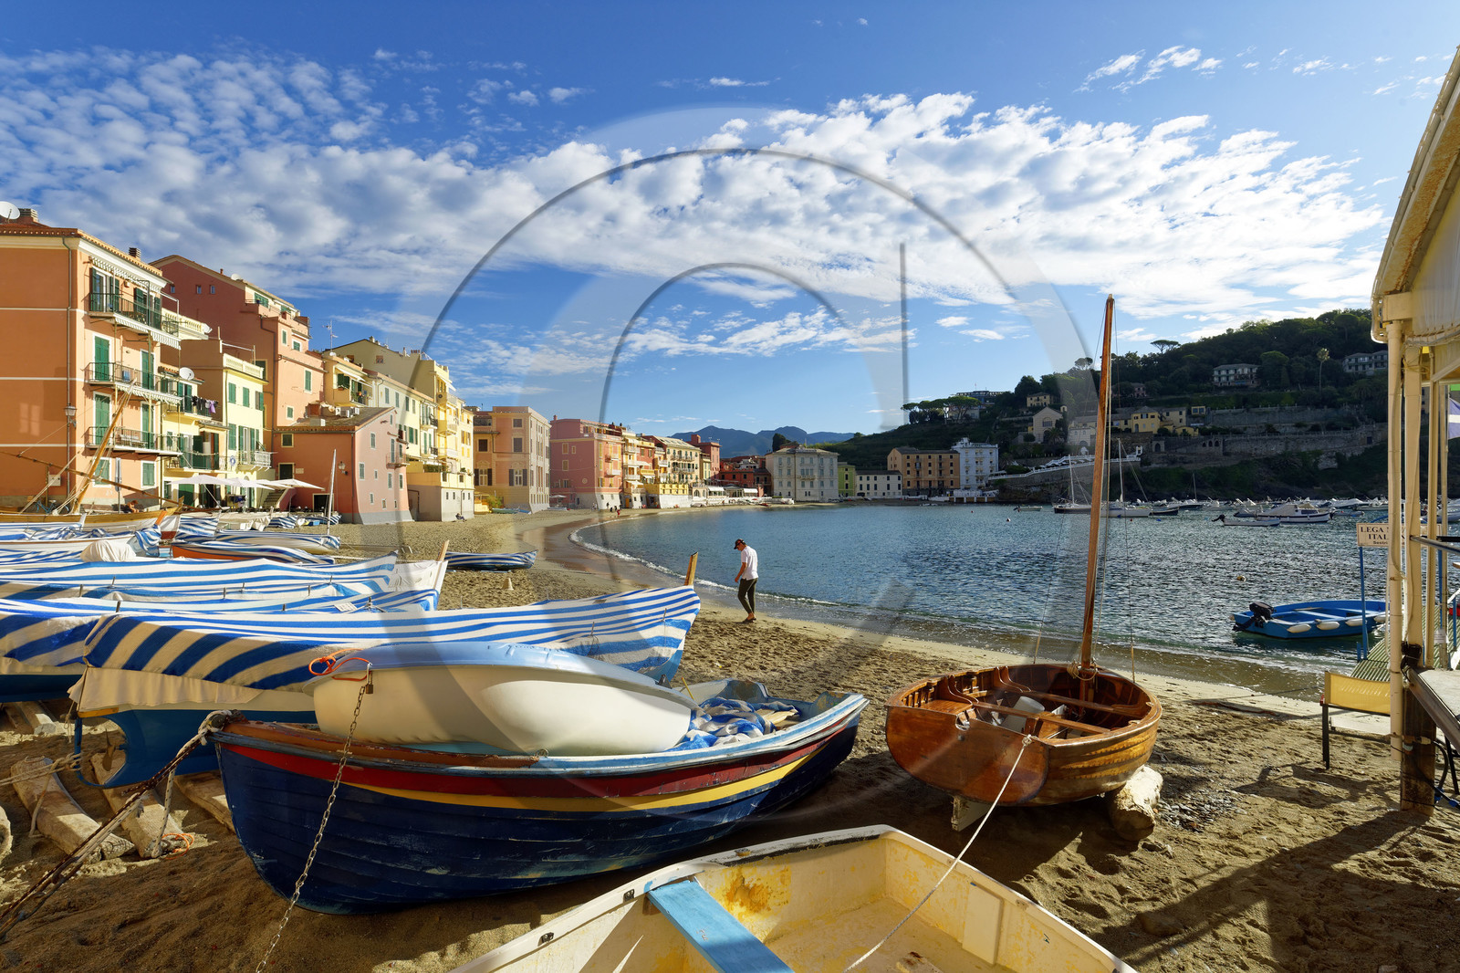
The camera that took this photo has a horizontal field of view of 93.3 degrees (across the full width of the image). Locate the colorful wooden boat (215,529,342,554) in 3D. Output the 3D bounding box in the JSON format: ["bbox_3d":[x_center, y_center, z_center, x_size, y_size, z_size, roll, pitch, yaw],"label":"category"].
[{"bbox_3d":[-16.385,2.005,25.000,4.000,0.780,1.500,0,0,-16],"label":"colorful wooden boat"}]

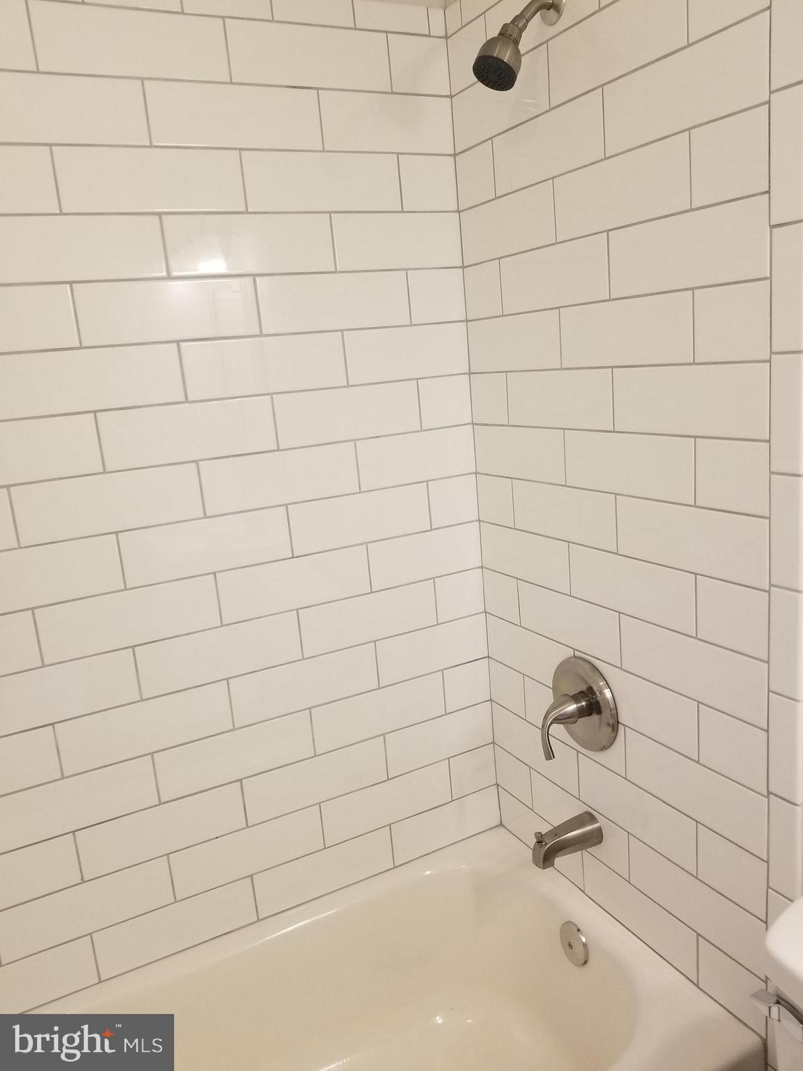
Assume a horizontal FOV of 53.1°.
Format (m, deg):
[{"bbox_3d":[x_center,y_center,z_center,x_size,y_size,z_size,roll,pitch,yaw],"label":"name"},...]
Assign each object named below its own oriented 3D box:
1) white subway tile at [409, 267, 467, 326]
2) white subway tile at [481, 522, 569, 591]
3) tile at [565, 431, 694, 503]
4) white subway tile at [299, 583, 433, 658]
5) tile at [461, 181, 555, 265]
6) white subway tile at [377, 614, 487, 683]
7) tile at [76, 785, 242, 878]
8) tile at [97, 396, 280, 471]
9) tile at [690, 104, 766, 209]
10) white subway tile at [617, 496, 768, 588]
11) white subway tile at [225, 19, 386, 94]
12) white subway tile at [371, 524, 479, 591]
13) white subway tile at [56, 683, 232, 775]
[{"bbox_3d":[0.072,-0.478,1.609,0.124,0.102,0.009,-11,13,-25],"label":"white subway tile"},{"bbox_3d":[0.247,0.040,1.621,0.010,0.102,0.293,-12,14,-26],"label":"white subway tile"},{"bbox_3d":[0.367,-0.117,1.312,0.010,0.101,0.298,-11,14,-26],"label":"tile"},{"bbox_3d":[-0.064,0.167,1.640,0.302,0.101,0.009,-11,14,-26],"label":"white subway tile"},{"bbox_3d":[0.194,-0.569,1.482,0.010,0.101,0.295,-11,14,-26],"label":"tile"},{"bbox_3d":[0.070,0.244,1.729,0.275,0.101,0.009,-11,13,-25],"label":"white subway tile"},{"bbox_3d":[-0.449,0.555,1.523,0.304,0.102,0.010,-11,14,-25],"label":"tile"},{"bbox_3d":[-0.375,-0.185,1.434,0.304,0.102,0.009,-11,13,-25],"label":"tile"},{"bbox_3d":[0.427,-0.491,1.037,0.009,0.102,0.122,-11,13,-26],"label":"tile"},{"bbox_3d":[0.431,0.004,1.212,0.009,0.101,0.298,-11,14,-26],"label":"white subway tile"},{"bbox_3d":[-0.159,-0.849,1.434,0.304,0.102,0.009,-11,13,-25],"label":"white subway tile"},{"bbox_3d":[0.051,0.043,1.690,0.276,0.102,0.009,-11,13,-25],"label":"white subway tile"},{"bbox_3d":[-0.462,0.349,1.473,0.303,0.101,0.009,-11,14,-25],"label":"white subway tile"}]

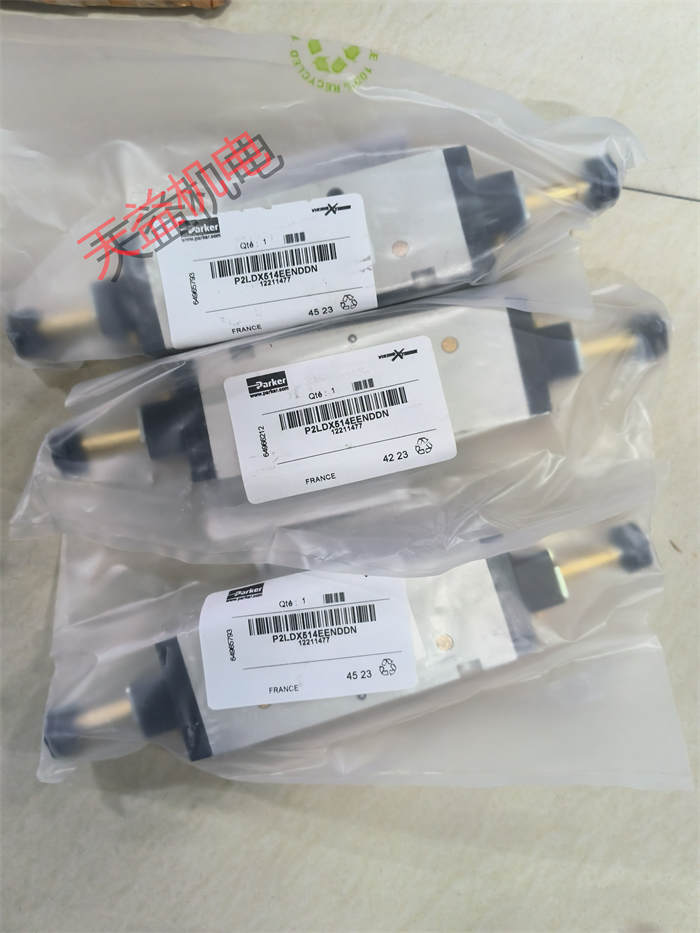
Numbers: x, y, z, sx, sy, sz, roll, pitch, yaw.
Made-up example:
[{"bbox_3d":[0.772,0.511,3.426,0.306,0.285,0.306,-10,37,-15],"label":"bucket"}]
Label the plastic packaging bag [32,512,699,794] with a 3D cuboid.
[{"bbox_3d":[0.008,0.079,0.313,0.299,0.047,0.132,0,87,-1],"label":"plastic packaging bag"}]

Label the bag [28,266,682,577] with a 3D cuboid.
[{"bbox_3d":[-0.003,-0.009,0.289,0.273,0.036,0.112,-7,89,0],"label":"bag"}]

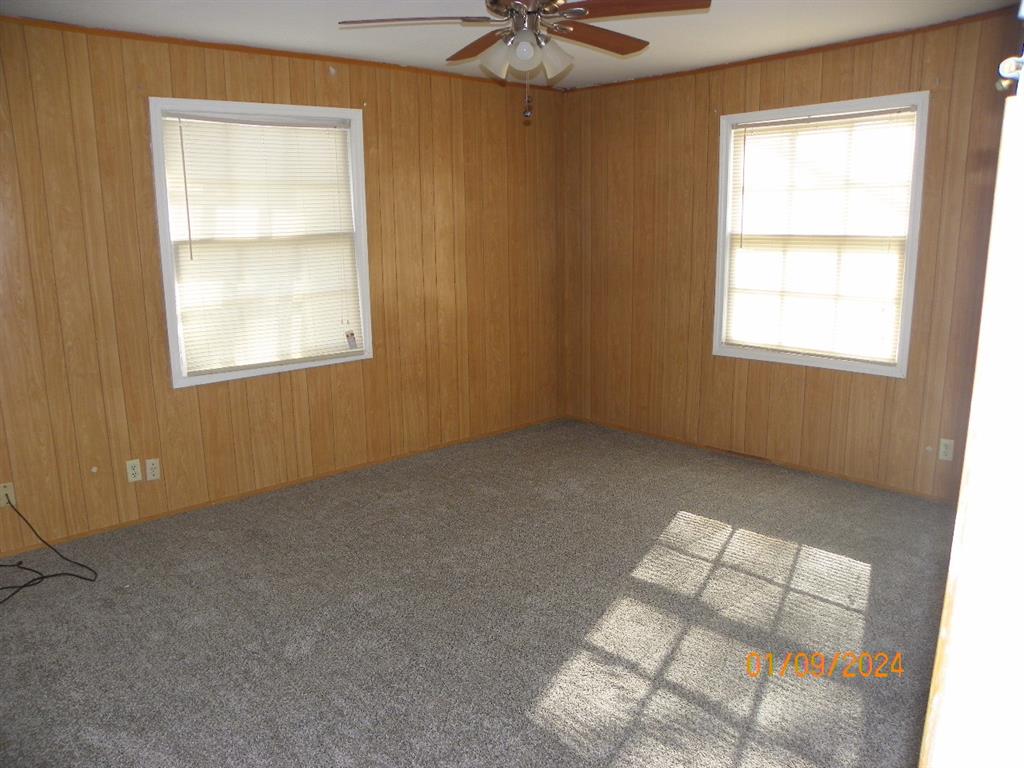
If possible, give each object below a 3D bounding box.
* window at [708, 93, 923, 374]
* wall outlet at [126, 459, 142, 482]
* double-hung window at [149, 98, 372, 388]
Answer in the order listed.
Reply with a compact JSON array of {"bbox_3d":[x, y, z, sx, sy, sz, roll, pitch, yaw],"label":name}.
[{"bbox_3d":[1.691,-0.823,4.385,0.100,1.449,1.191,-11,16,-40],"label":"window"},{"bbox_3d":[-1.946,0.451,3.967,0.070,0.114,0.012,-11,16,-40],"label":"wall outlet"},{"bbox_3d":[-1.331,-0.783,4.304,1.190,1.458,0.070,-11,16,-40],"label":"double-hung window"}]

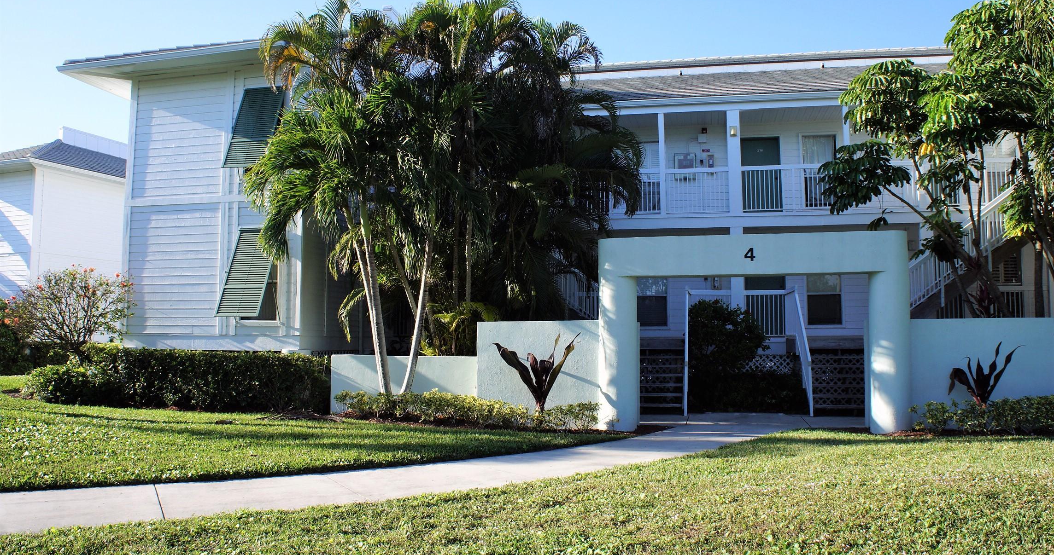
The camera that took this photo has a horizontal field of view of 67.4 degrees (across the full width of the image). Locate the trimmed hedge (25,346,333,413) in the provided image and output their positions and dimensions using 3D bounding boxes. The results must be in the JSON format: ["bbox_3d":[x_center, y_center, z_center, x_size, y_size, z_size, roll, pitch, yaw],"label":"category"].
[{"bbox_3d":[-6.255,1.788,14.100,5.600,1.050,1.200,-1,-4,12],"label":"trimmed hedge"}]

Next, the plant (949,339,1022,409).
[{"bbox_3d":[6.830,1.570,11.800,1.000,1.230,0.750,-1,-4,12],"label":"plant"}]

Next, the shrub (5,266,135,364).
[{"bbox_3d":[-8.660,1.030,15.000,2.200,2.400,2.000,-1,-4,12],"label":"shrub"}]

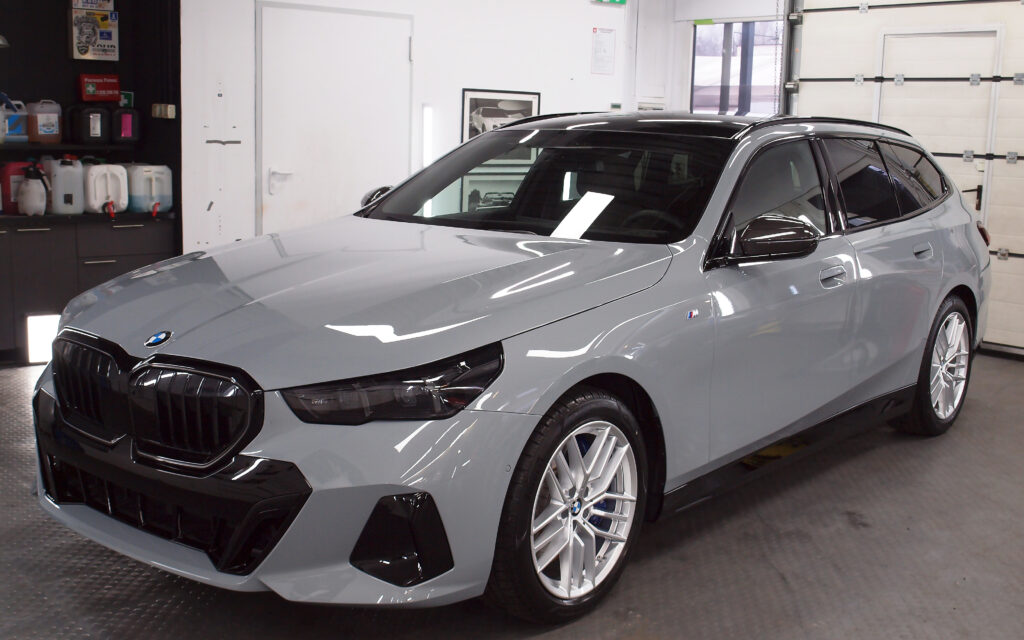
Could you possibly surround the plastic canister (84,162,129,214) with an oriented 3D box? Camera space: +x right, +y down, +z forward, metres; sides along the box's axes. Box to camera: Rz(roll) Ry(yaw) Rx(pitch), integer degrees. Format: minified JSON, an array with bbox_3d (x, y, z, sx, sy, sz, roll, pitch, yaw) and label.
[{"bbox_3d":[-2.470,-0.794,7.048,0.245,0.290,0.380,-6,12,-37],"label":"plastic canister"}]

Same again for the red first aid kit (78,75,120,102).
[{"bbox_3d":[-2.480,-1.389,7.098,0.230,0.156,0.075,-6,13,-40],"label":"red first aid kit"}]

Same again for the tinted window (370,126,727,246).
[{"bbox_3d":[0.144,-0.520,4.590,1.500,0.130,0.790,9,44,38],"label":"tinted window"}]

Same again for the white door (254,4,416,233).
[{"bbox_3d":[-1.111,-0.867,7.338,1.100,2.075,0.080,-6,13,-40],"label":"white door"}]

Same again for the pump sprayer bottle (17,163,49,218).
[{"bbox_3d":[-2.732,-0.748,6.758,0.175,0.300,0.145,-7,12,-41],"label":"pump sprayer bottle"}]

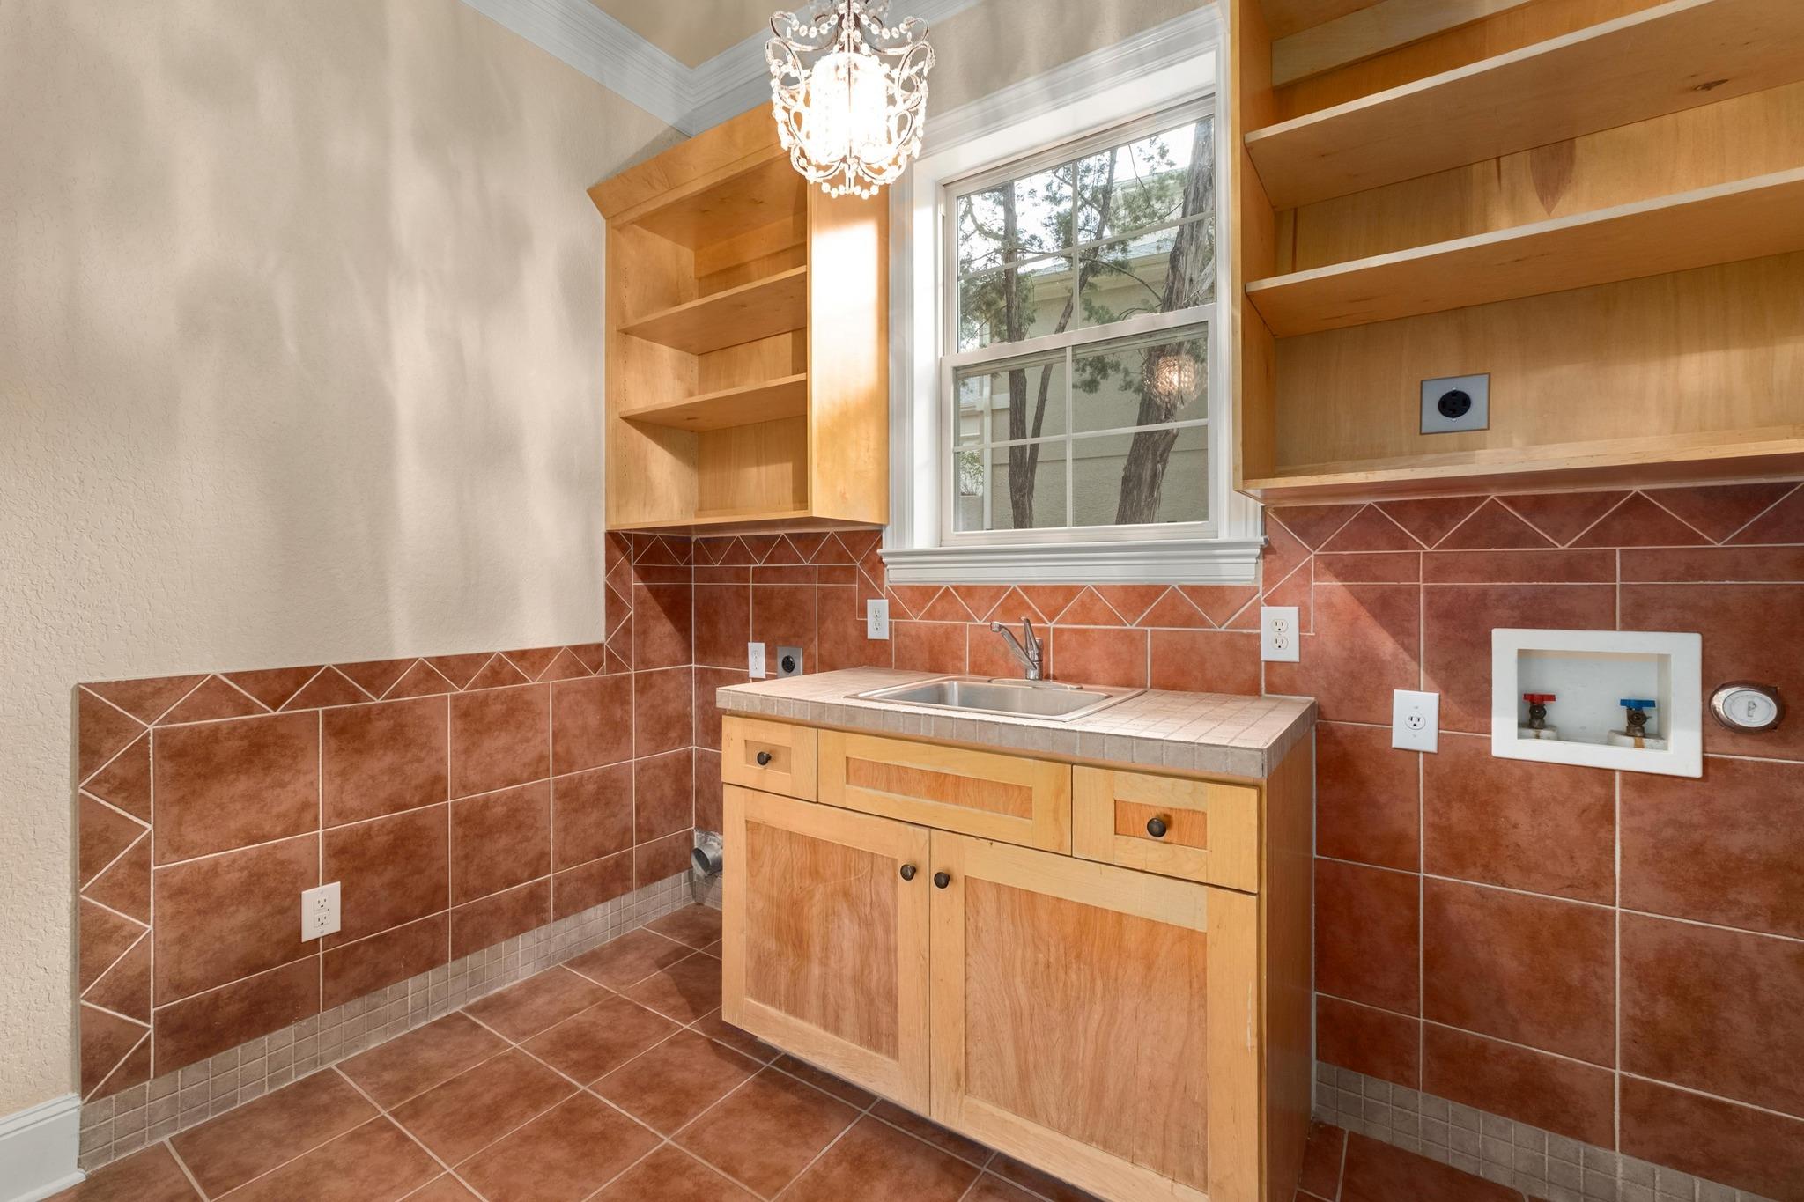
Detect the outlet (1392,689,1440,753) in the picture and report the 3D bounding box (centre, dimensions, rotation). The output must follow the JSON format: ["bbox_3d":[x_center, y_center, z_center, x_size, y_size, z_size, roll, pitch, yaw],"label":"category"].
[{"bbox_3d":[1.079,0.253,1.577,0.078,0.123,0.008,0,1,34],"label":"outlet"}]

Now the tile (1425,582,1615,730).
[{"bbox_3d":[1.210,0.118,1.480,0.295,0.302,0.010,1,1,34],"label":"tile"}]

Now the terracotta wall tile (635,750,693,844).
[{"bbox_3d":[-0.857,0.706,2.719,0.010,0.301,0.259,1,1,34],"label":"terracotta wall tile"}]

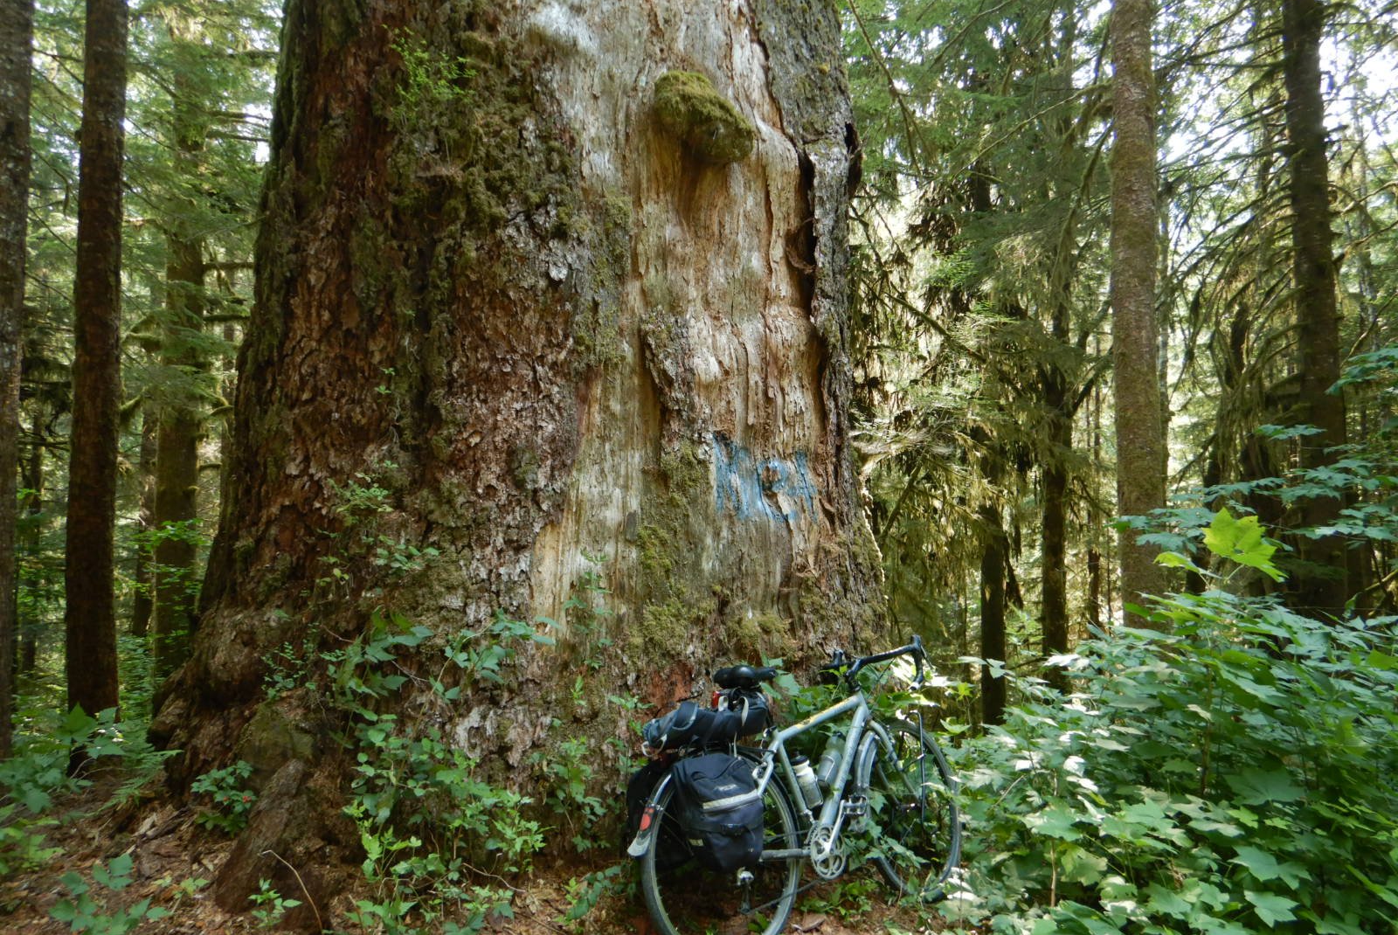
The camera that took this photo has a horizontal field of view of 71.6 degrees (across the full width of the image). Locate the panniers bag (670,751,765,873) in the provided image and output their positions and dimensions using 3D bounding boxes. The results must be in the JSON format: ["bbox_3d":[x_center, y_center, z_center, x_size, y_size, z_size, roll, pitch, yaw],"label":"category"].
[{"bbox_3d":[0.067,1.078,3.043,0.260,0.355,0.140,6,-19,-41],"label":"panniers bag"}]

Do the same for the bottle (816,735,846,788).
[{"bbox_3d":[0.494,1.085,3.607,0.074,0.200,0.074,-22,-60,45],"label":"bottle"}]

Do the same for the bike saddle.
[{"bbox_3d":[0.190,0.741,3.453,0.270,0.075,0.150,6,-19,-41],"label":"bike saddle"}]

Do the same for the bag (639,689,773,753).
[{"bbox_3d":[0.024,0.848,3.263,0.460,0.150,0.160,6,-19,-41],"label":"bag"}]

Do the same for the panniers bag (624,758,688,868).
[{"bbox_3d":[-0.096,1.143,3.221,0.260,0.355,0.140,6,-19,-41],"label":"panniers bag"}]

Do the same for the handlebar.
[{"bbox_3d":[0.688,0.803,3.887,0.160,0.205,0.440,6,-19,-41],"label":"handlebar"}]

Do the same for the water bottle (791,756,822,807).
[{"bbox_3d":[0.388,1.132,3.493,0.074,0.200,0.074,-17,-3,-44],"label":"water bottle"}]

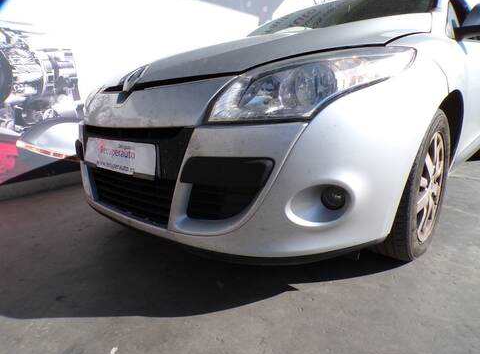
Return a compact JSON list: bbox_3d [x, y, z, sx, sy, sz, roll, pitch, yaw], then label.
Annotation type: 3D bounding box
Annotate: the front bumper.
[{"bbox_3d":[-0.205,-0.151,1.522,1.790,0.635,0.795,9,14,42],"label":"front bumper"}]

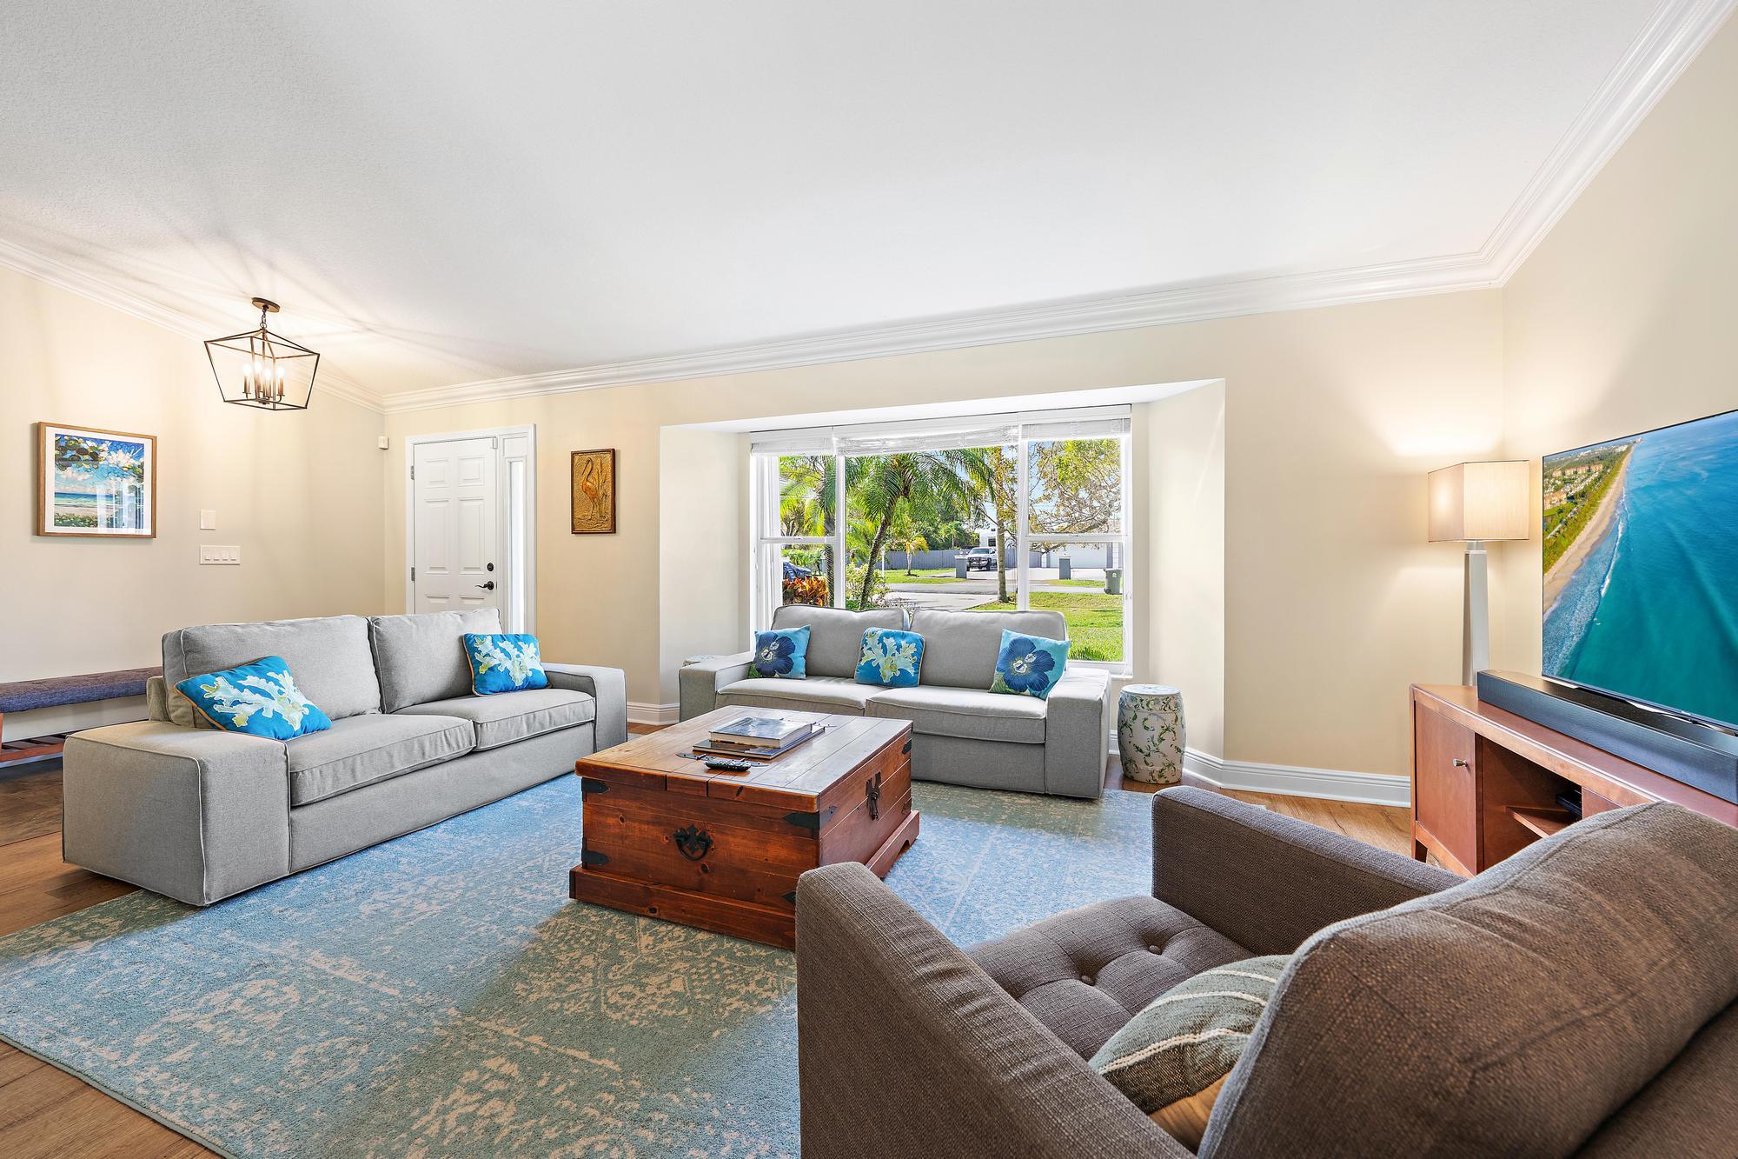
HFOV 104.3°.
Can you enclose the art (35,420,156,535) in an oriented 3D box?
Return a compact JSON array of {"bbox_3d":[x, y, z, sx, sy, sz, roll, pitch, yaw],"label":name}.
[{"bbox_3d":[-4.559,-0.568,4.010,0.035,0.634,0.489,1,2,20],"label":"art"}]

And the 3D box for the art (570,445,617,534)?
[{"bbox_3d":[-1.973,-0.626,4.832,0.397,0.597,0.035,1,2,20],"label":"art"}]

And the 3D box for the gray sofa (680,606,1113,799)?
[{"bbox_3d":[0.152,0.623,4.063,2.409,0.834,0.868,1,2,20],"label":"gray sofa"}]

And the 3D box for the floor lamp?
[{"bbox_3d":[2.540,0.302,2.838,0.213,1.542,0.334,1,2,20],"label":"floor lamp"}]

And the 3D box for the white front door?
[{"bbox_3d":[-3.258,-0.045,5.369,0.891,2.099,0.050,1,2,20],"label":"white front door"}]

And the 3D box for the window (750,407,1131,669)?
[{"bbox_3d":[0.345,-0.246,4.425,2.550,1.587,0.103,1,2,20],"label":"window"}]

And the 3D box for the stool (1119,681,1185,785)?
[{"bbox_3d":[1.502,0.818,3.595,0.354,0.469,0.354,1,2,20],"label":"stool"}]

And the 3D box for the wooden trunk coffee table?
[{"bbox_3d":[-0.409,0.842,2.562,0.960,0.477,0.954,1,2,20],"label":"wooden trunk coffee table"}]

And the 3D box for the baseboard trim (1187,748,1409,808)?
[{"bbox_3d":[2.167,0.992,3.314,0.989,0.138,0.040,1,2,20],"label":"baseboard trim"}]

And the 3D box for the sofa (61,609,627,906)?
[{"bbox_3d":[-2.293,0.627,3.411,0.914,0.862,2.116,1,2,20],"label":"sofa"}]

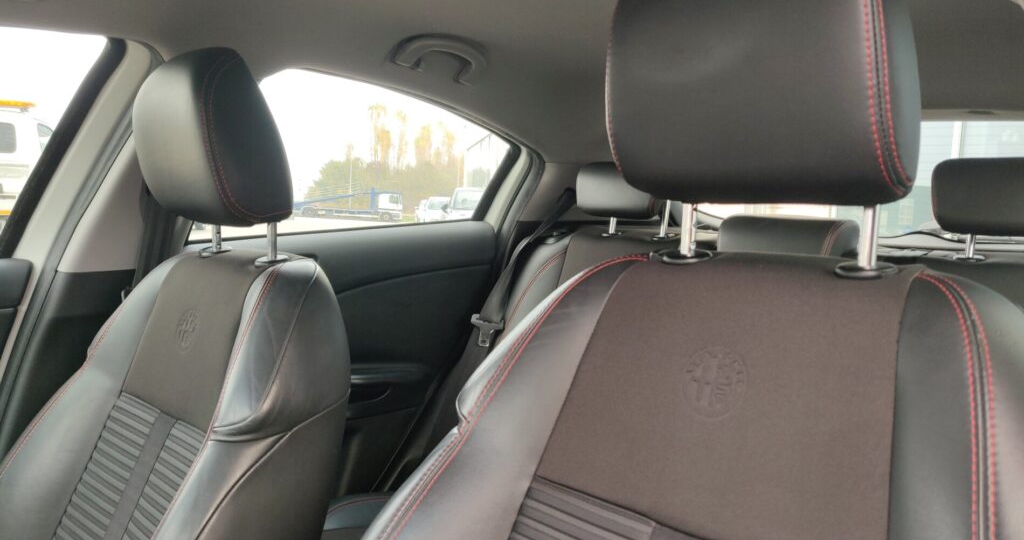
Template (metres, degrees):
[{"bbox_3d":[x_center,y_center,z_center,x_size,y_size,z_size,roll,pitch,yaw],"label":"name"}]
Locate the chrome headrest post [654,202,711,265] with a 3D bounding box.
[{"bbox_3d":[0.159,-0.033,0.675,0.049,0.059,0.034,6,6,42],"label":"chrome headrest post"}]

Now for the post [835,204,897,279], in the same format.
[{"bbox_3d":[0.275,-0.021,0.570,0.044,0.059,0.034,6,6,42],"label":"post"}]

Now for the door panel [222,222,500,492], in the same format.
[{"bbox_3d":[-0.321,0.202,1.629,0.100,0.610,0.790,6,6,42],"label":"door panel"}]

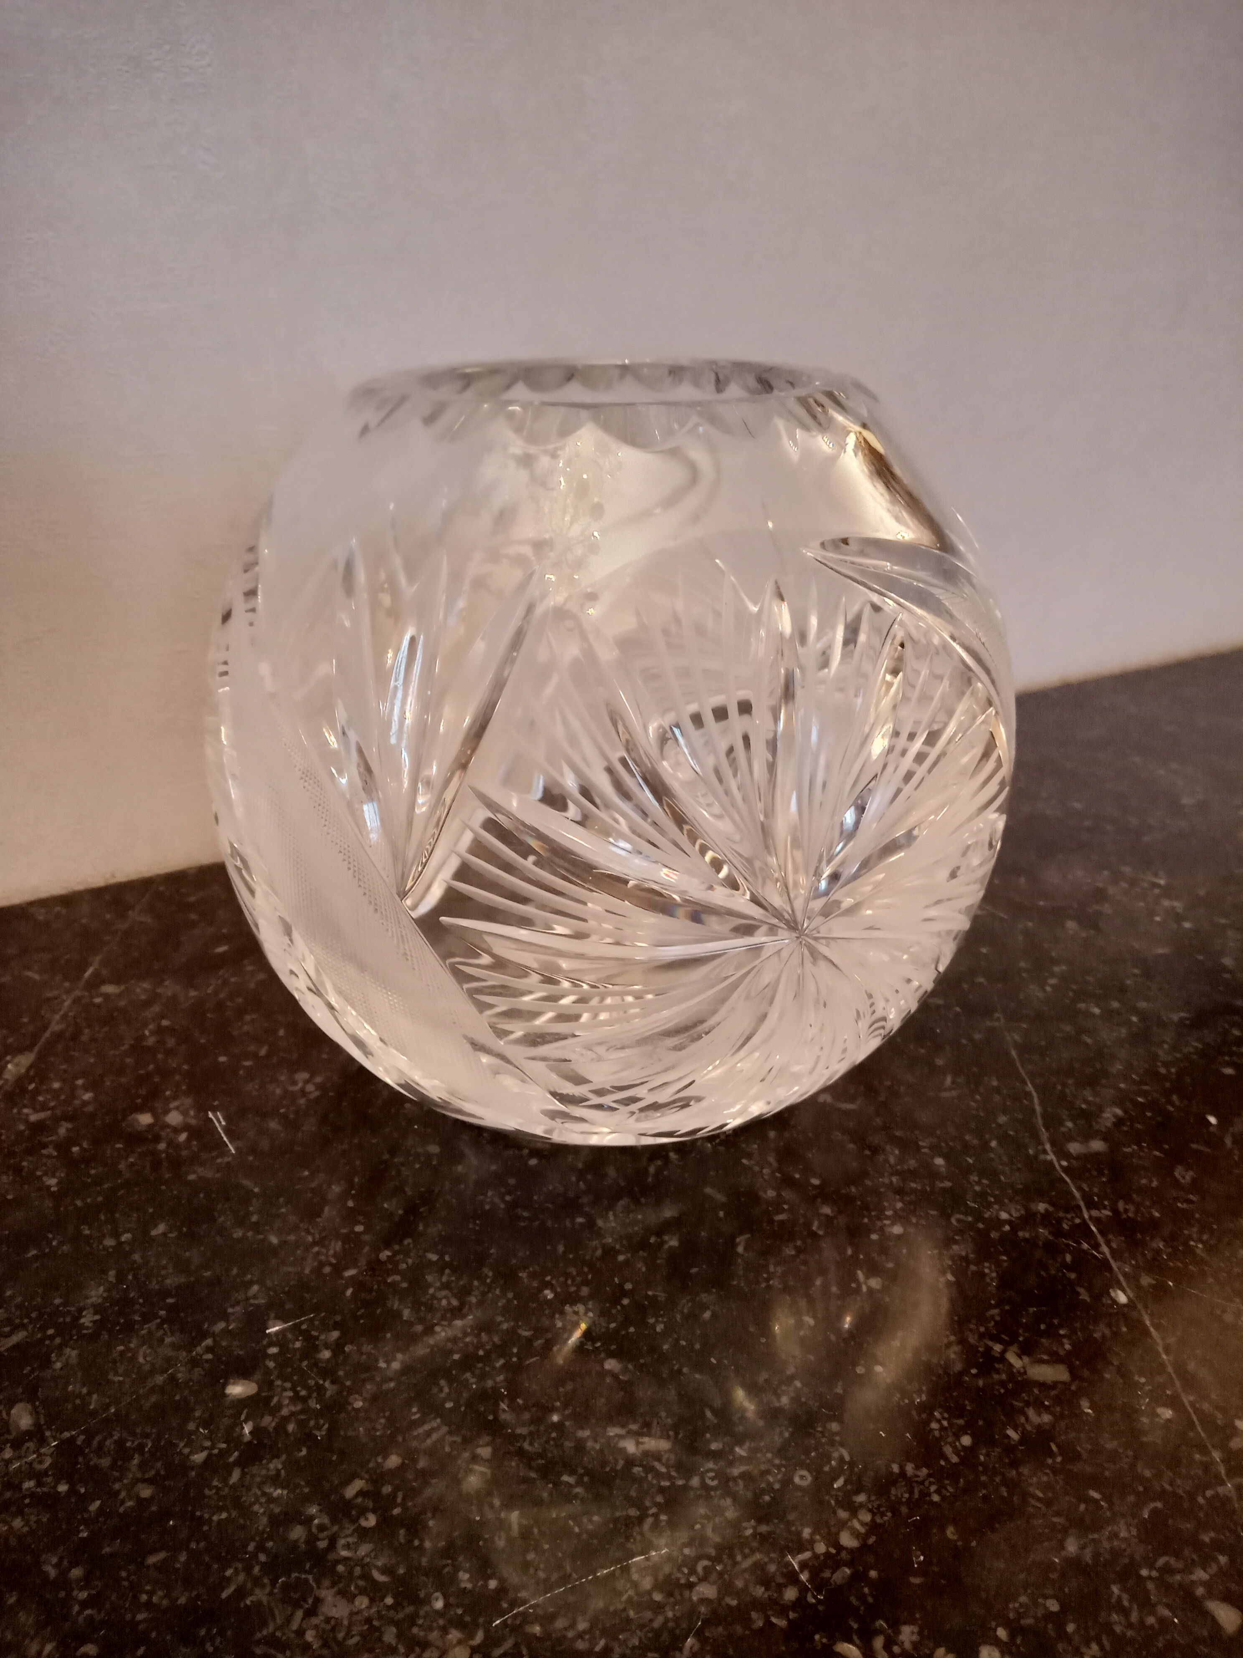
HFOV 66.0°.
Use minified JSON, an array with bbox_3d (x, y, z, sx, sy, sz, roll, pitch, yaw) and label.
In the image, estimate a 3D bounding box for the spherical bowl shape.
[{"bbox_3d":[-0.003,-0.022,0.249,0.195,0.173,0.195,0,30,0],"label":"spherical bowl shape"}]

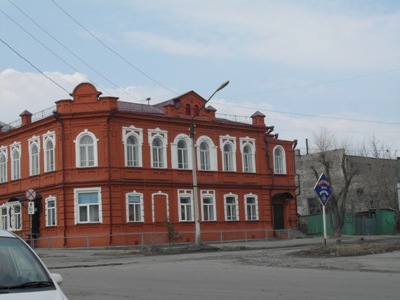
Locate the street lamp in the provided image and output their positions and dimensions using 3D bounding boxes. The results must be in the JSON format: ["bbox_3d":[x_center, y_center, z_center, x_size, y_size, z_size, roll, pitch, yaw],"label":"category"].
[{"bbox_3d":[0.813,0.941,52.963,3.151,10.421,0.400,-7,-8,38],"label":"street lamp"}]

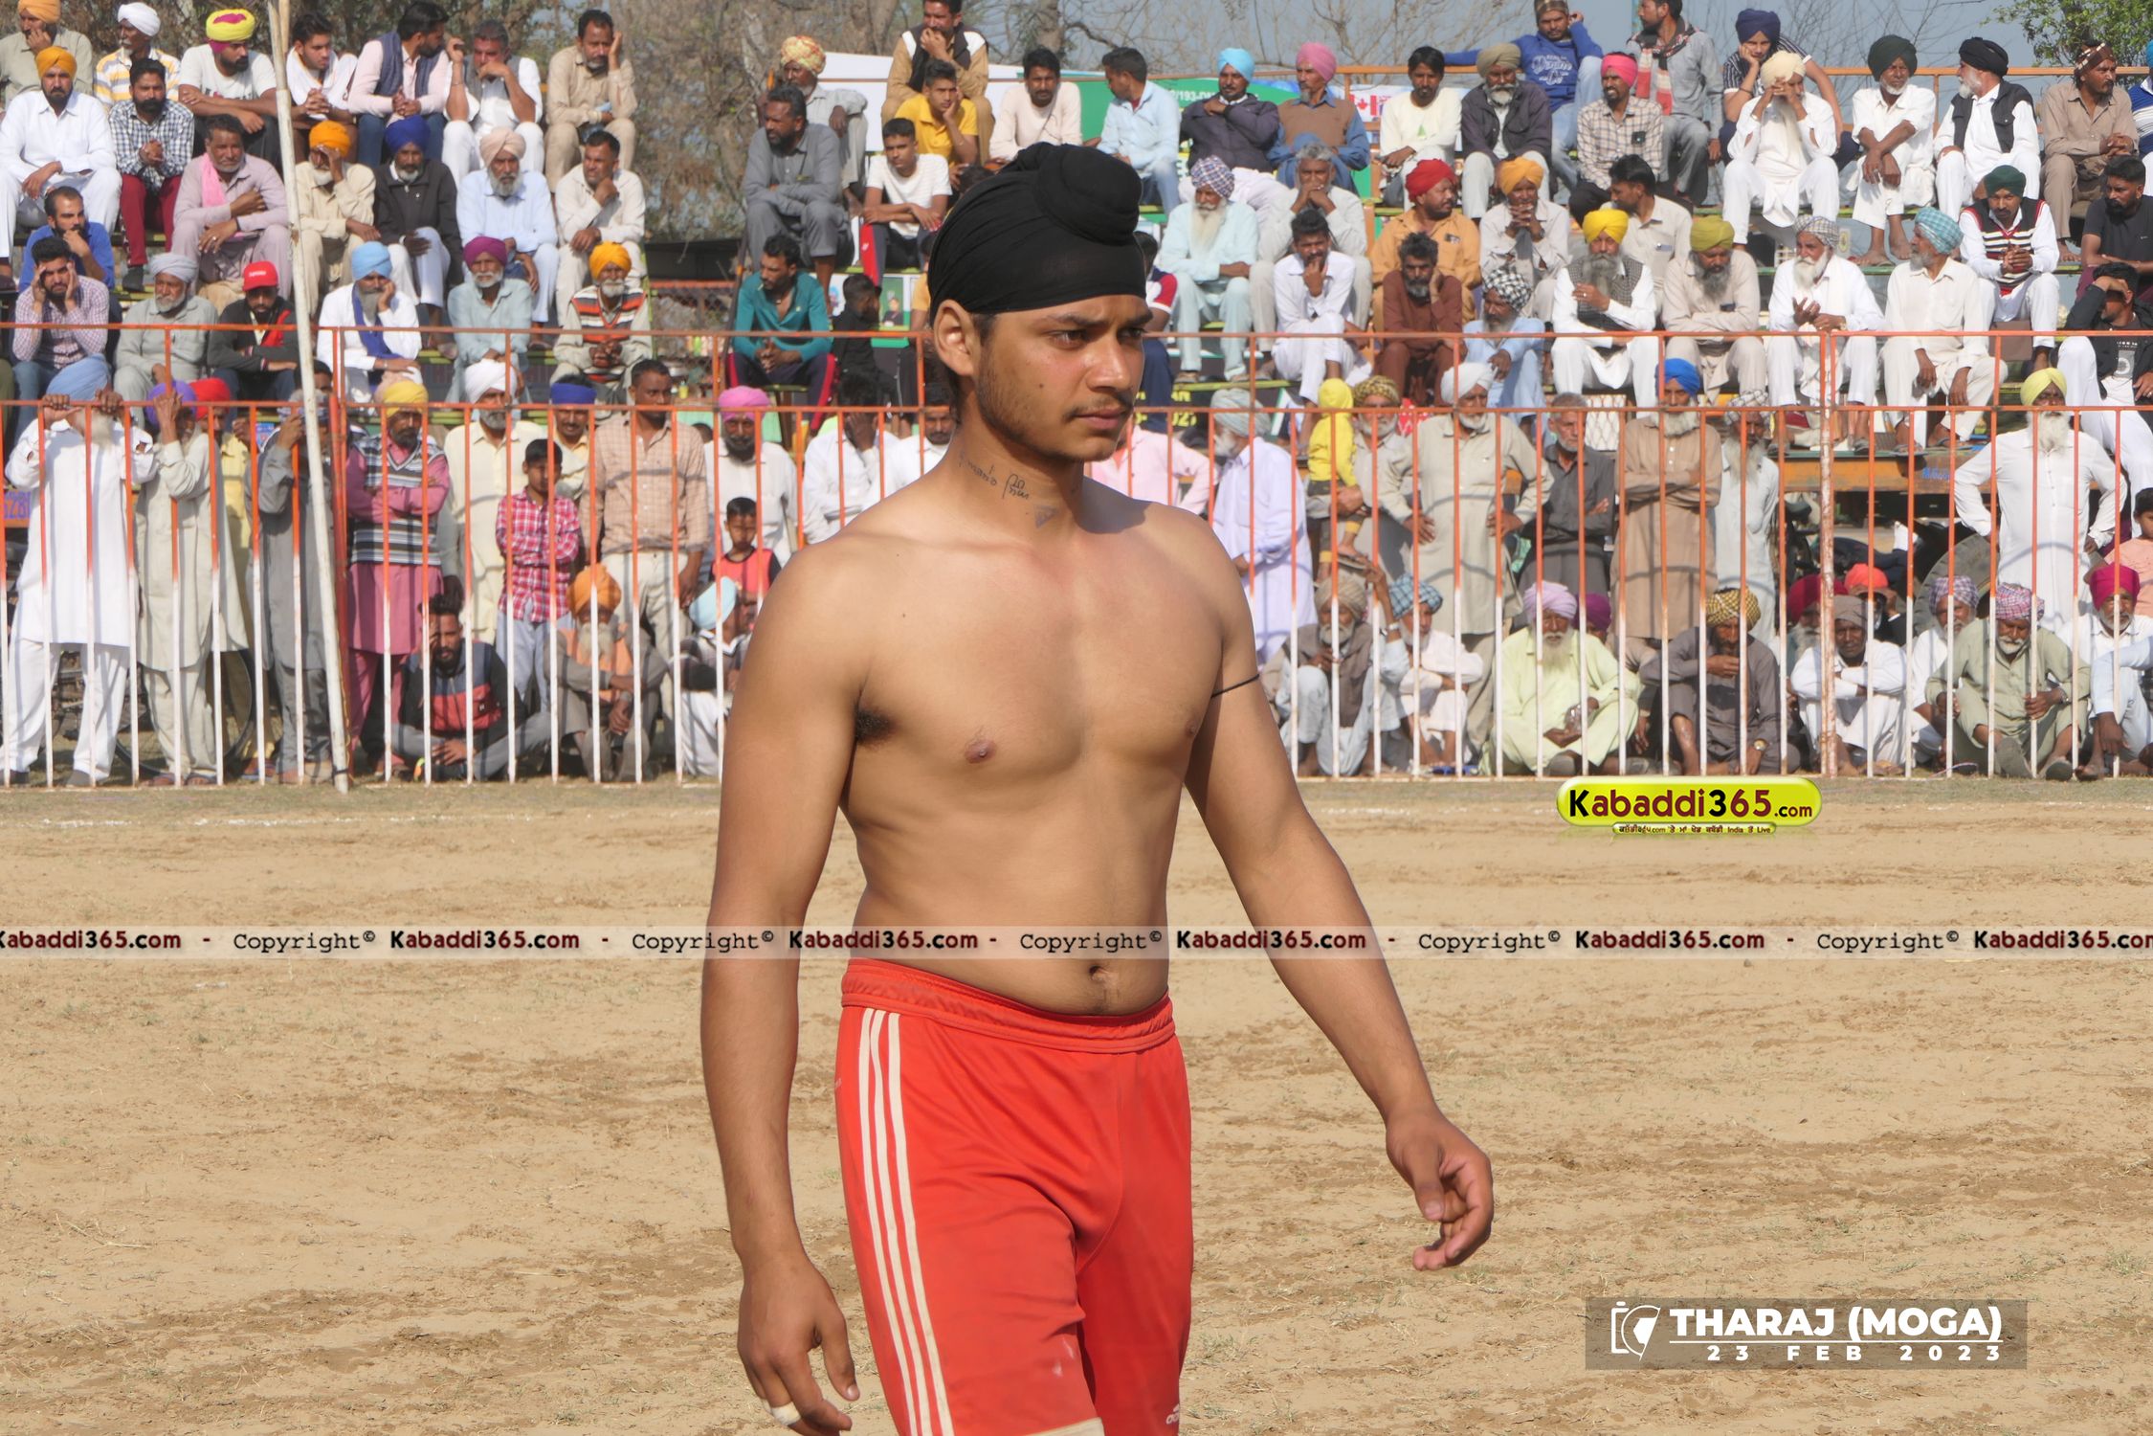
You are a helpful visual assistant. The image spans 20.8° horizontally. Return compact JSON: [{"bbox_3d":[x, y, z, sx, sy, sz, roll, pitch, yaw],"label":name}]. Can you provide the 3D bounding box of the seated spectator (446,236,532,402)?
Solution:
[{"bbox_3d":[-2.741,-1.695,27.400,0.450,1.109,0.740,0,3,-2],"label":"seated spectator"}]

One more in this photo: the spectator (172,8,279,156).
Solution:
[{"bbox_3d":[-4.190,-2.958,28.900,0.530,1.087,0.740,-1,3,-10],"label":"spectator"}]

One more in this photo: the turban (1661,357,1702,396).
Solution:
[{"bbox_3d":[2.597,-1.462,25.200,0.195,0.165,0.235,1,3,15],"label":"turban"}]

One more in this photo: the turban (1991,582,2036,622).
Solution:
[{"bbox_3d":[3.891,-0.479,24.250,0.200,0.160,0.240,0,18,5],"label":"turban"}]

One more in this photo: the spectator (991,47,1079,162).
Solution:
[{"bbox_3d":[-0.192,-2.729,28.500,0.500,1.072,0.750,0,3,0],"label":"spectator"}]

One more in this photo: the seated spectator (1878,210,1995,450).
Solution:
[{"bbox_3d":[4.067,-1.837,27.700,0.530,1.145,0.740,0,3,8],"label":"seated spectator"}]

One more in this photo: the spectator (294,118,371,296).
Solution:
[{"bbox_3d":[-3.481,-2.286,27.500,0.403,1.050,0.750,0,3,-5],"label":"spectator"}]

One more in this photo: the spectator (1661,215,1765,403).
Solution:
[{"bbox_3d":[3.150,-1.923,29.000,0.530,1.132,0.750,0,3,0],"label":"spectator"}]

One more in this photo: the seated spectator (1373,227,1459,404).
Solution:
[{"bbox_3d":[1.651,-1.883,28.200,0.460,0.905,0.720,0,3,-2],"label":"seated spectator"}]

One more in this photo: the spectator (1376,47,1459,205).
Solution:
[{"bbox_3d":[1.690,-2.810,29.000,0.440,1.024,0.750,0,3,0],"label":"spectator"}]

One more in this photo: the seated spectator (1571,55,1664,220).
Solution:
[{"bbox_3d":[2.638,-2.713,28.500,0.500,1.039,0.750,0,3,12],"label":"seated spectator"}]

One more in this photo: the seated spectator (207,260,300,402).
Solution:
[{"bbox_3d":[-3.831,-1.623,27.300,0.500,1.019,0.720,0,3,-3],"label":"seated spectator"}]

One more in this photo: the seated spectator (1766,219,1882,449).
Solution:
[{"bbox_3d":[3.491,-1.783,27.300,0.560,1.074,0.750,0,3,12],"label":"seated spectator"}]

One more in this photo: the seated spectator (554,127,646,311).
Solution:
[{"bbox_3d":[-2.420,-2.464,29.800,0.480,1.061,0.720,0,3,5],"label":"seated spectator"}]

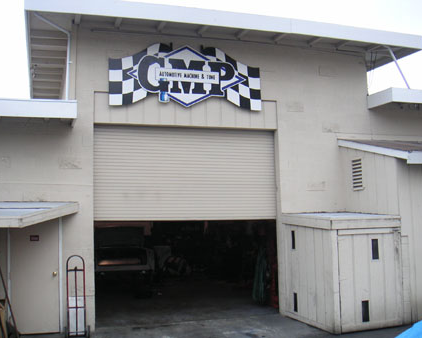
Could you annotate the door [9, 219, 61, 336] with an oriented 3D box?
[{"bbox_3d":[-3.060,1.839,8.590,0.820,2.006,0.060,1,-5,-14],"label":"door"}]

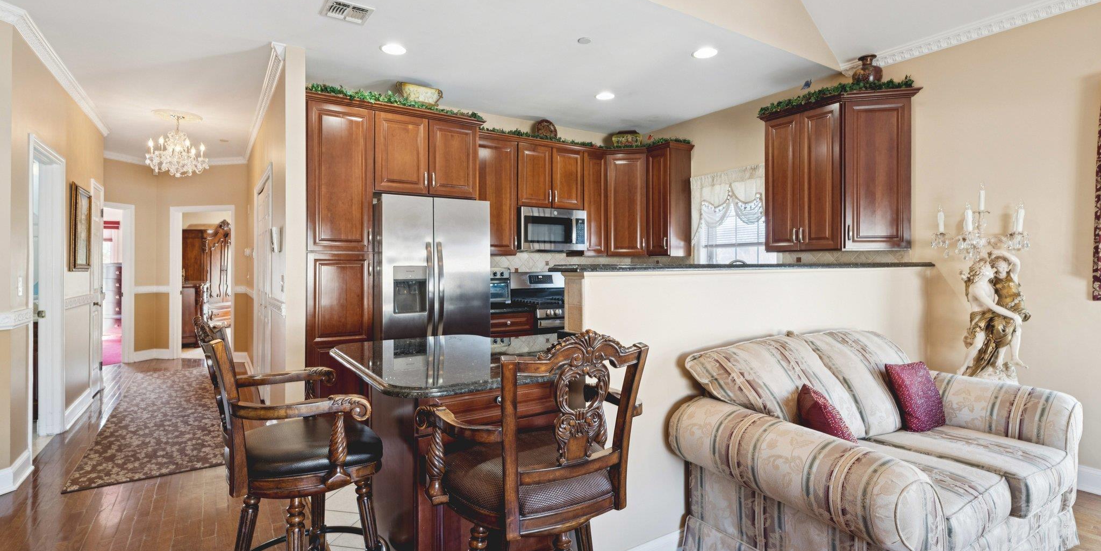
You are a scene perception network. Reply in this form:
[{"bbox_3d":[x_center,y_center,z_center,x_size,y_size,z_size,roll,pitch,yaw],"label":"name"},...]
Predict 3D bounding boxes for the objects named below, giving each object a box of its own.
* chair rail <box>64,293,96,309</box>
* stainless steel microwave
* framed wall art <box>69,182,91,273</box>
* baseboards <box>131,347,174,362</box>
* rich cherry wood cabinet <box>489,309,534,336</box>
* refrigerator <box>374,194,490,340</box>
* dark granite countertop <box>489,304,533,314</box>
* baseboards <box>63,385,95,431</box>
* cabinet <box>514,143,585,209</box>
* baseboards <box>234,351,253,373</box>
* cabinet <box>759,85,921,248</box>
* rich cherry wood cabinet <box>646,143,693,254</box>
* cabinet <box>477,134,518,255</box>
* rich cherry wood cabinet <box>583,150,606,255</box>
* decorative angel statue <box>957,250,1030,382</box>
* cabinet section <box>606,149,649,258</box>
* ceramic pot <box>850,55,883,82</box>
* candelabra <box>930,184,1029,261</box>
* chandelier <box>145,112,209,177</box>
[{"bbox_3d":[-4.106,0.231,4.548,0.025,0.085,1.060,-1,1,-33],"label":"chair rail"},{"bbox_3d":[-0.049,-0.450,5.285,0.765,0.415,0.390,0,0,-32],"label":"stainless steel microwave"},{"bbox_3d":[-3.865,-0.390,4.275,0.060,0.690,0.600,0,0,-32],"label":"framed wall art"},{"bbox_3d":[-5.510,1.095,7.240,0.520,0.150,0.100,0,0,-10],"label":"baseboards"},{"bbox_3d":[-0.521,0.764,4.803,0.490,0.875,0.618,-1,1,-33],"label":"rich cherry wood cabinet"},{"bbox_3d":[-1.070,0.285,4.484,0.910,1.800,0.750,0,0,-32],"label":"refrigerator"},{"bbox_3d":[-0.510,0.305,4.857,0.460,0.040,0.640,0,0,-32],"label":"dark granite countertop"},{"bbox_3d":[-4.087,1.142,4.533,0.022,0.138,1.130,-1,1,-33],"label":"baseboards"},{"bbox_3d":[-0.067,-0.964,5.292,0.770,0.630,0.330,0,0,-32],"label":"cabinet"},{"bbox_3d":[-3.916,1.095,6.646,0.130,0.150,1.120,0,0,-32],"label":"baseboards"},{"bbox_3d":[2.127,-0.739,3.949,0.378,1.120,1.010,-1,1,-33],"label":"cabinet"},{"bbox_3d":[1.224,-0.753,5.348,0.360,1.115,0.360,-1,1,-33],"label":"rich cherry wood cabinet"},{"bbox_3d":[-0.603,-0.750,4.890,0.480,1.100,0.343,-1,1,-33],"label":"cabinet"},{"bbox_3d":[0.380,-0.745,5.575,0.285,1.080,0.330,0,0,-32],"label":"rich cherry wood cabinet"},{"bbox_3d":[2.556,0.248,3.003,0.340,0.810,0.300,0,1,30],"label":"decorative angel statue"},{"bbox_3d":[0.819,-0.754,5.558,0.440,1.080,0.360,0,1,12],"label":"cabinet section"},{"bbox_3d":[2.273,-1.458,3.733,0.200,0.260,0.200,1,1,31],"label":"ceramic pot"},{"bbox_3d":[2.510,-0.302,3.044,0.460,0.430,0.460,1,1,40],"label":"candelabra"},{"bbox_3d":[-3.554,-1.249,4.950,0.520,0.600,0.520,-1,1,-36],"label":"chandelier"}]

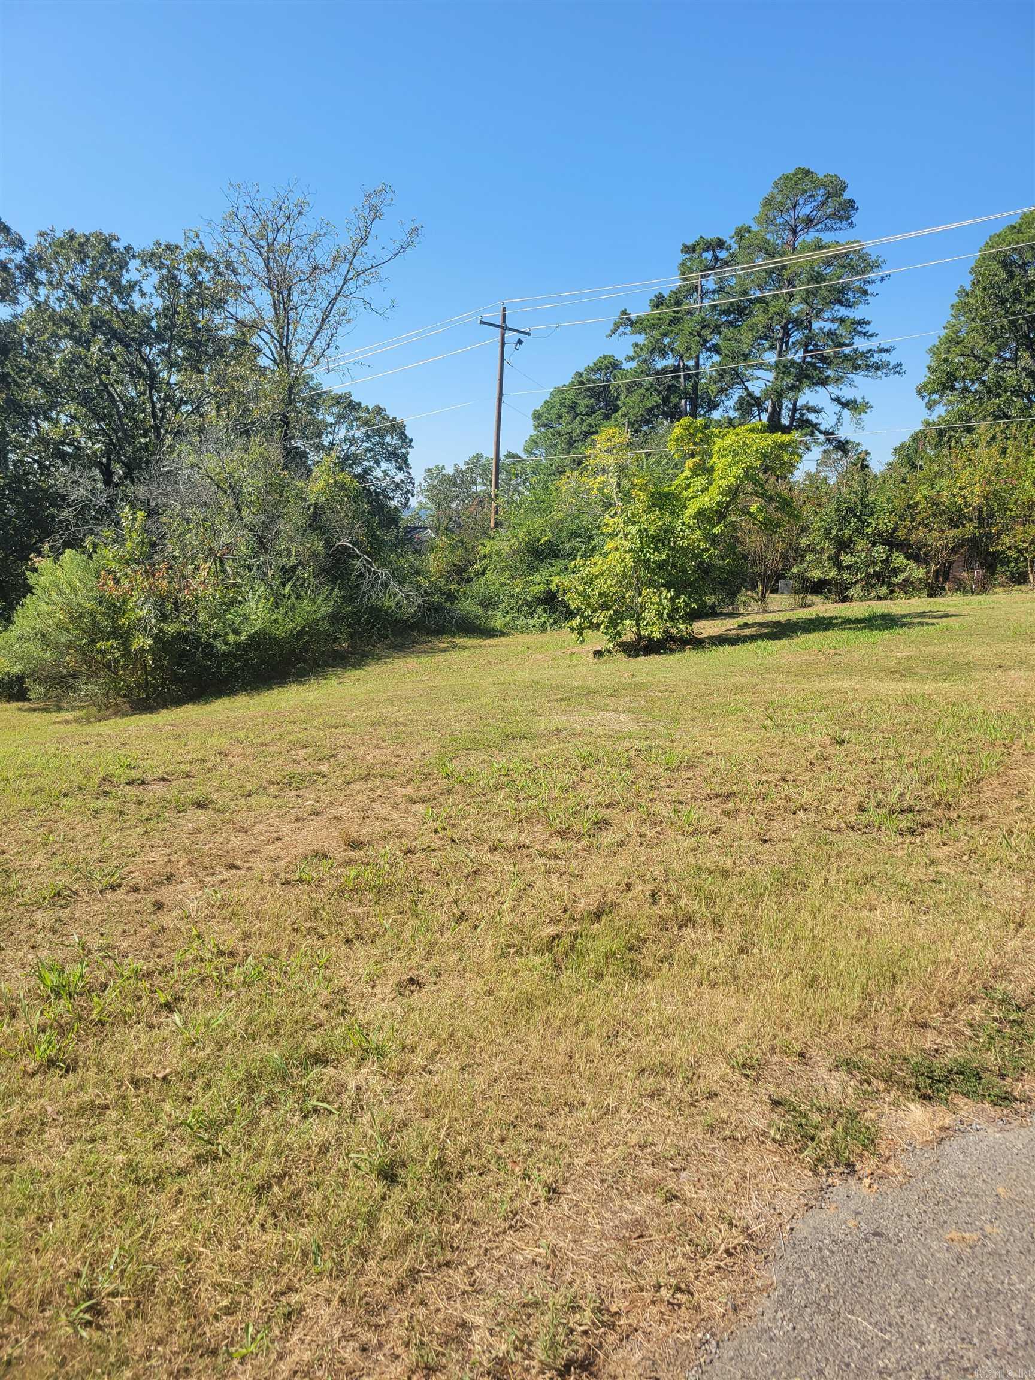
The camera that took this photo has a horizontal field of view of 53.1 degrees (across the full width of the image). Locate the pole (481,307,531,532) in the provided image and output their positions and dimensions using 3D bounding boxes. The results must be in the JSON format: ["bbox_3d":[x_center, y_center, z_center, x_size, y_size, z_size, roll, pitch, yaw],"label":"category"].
[{"bbox_3d":[-0.721,-8.251,38.718,2.450,11.970,0.400,-3,9,-40],"label":"pole"}]

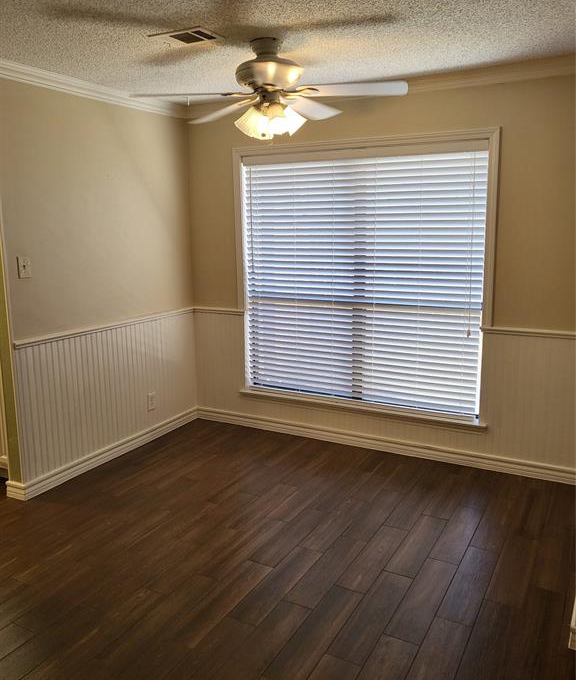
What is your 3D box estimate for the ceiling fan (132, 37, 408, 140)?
[{"bbox_3d":[-0.071,-1.220,2.824,1.280,0.440,1.270,5,13,27],"label":"ceiling fan"}]

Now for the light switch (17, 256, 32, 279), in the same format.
[{"bbox_3d":[-1.480,-0.405,3.244,0.014,0.117,0.078,5,13,27],"label":"light switch"}]

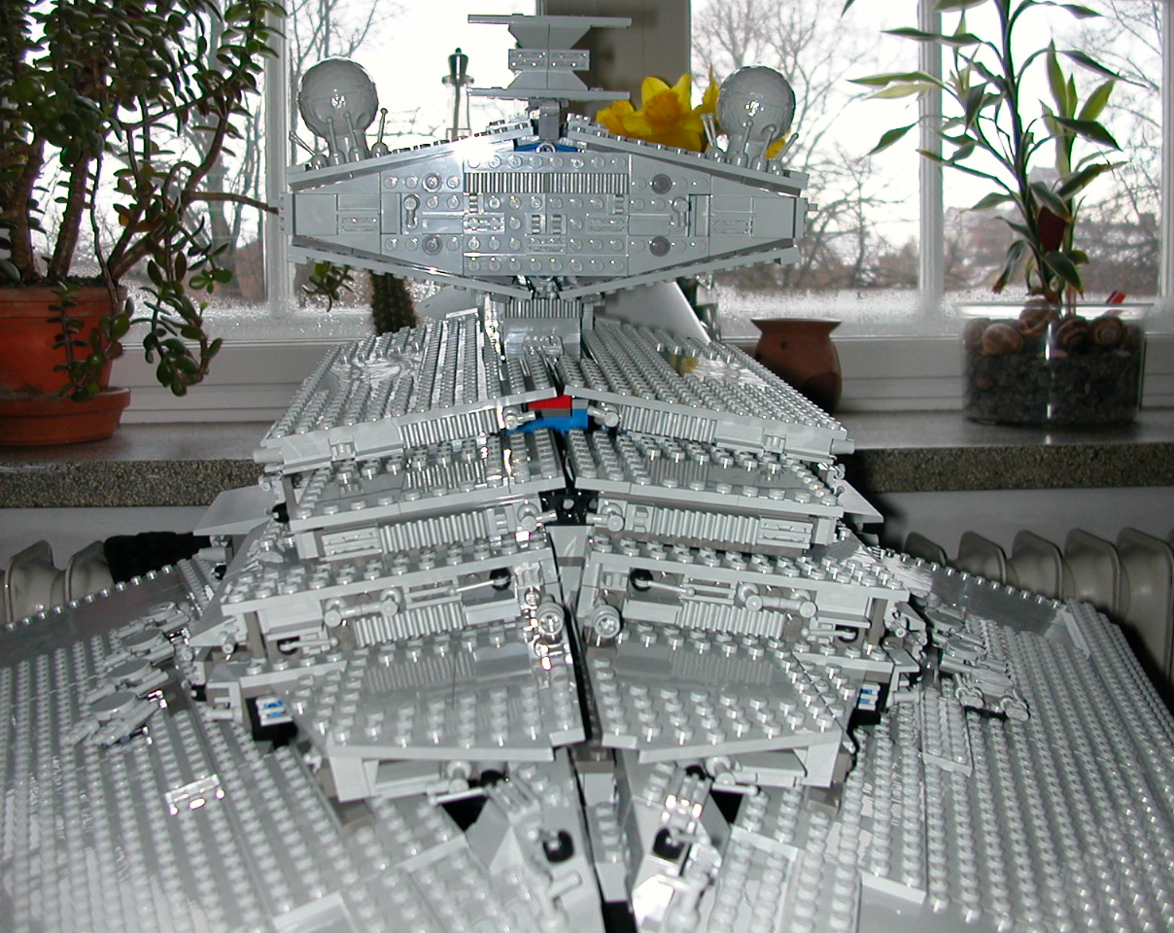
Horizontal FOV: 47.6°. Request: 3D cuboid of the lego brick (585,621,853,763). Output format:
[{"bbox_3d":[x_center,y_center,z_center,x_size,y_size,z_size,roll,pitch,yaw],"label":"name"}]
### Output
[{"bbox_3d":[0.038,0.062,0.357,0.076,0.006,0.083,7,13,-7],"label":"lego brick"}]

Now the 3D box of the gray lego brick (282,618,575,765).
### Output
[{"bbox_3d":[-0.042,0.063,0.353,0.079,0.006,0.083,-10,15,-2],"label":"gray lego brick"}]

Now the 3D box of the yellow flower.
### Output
[{"bbox_3d":[0.064,-0.314,1.200,0.110,0.088,0.070,0,9,3],"label":"yellow flower"}]

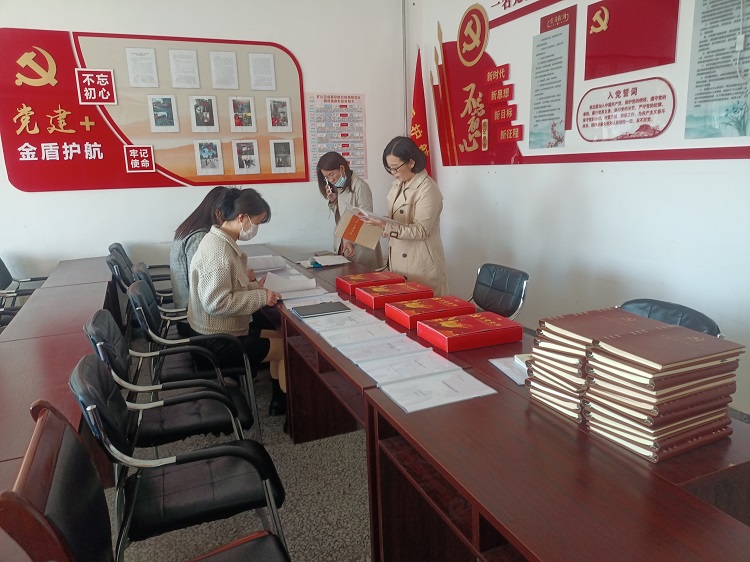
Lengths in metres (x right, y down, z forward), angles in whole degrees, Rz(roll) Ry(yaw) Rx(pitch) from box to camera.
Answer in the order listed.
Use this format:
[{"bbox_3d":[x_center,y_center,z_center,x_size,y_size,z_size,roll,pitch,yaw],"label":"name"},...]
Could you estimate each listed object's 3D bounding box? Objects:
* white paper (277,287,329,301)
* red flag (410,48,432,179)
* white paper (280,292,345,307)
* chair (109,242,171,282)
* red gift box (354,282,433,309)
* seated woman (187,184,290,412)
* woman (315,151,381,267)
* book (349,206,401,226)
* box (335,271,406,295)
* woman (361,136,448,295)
[{"bbox_3d":[-0.393,0.064,3.215,0.295,0.010,0.215,-7,12,-22],"label":"white paper"},{"bbox_3d":[0.465,-1.475,5.621,0.300,1.392,0.170,1,12,14],"label":"red flag"},{"bbox_3d":[-0.311,0.100,3.022,0.300,0.010,0.215,-7,12,-22],"label":"white paper"},{"bbox_3d":[-1.754,0.124,4.678,0.570,0.900,0.530,-7,12,-22],"label":"chair"},{"bbox_3d":[0.103,0.072,2.965,0.330,0.058,0.240,-7,12,-22],"label":"red gift box"},{"bbox_3d":[-0.728,0.192,3.106,0.550,1.294,0.460,-7,12,-22],"label":"seated woman"},{"bbox_3d":[-0.189,-0.225,4.541,0.440,1.499,0.440,-10,14,-35],"label":"woman"},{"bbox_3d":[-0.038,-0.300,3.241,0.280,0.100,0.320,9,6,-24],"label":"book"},{"bbox_3d":[-0.020,0.012,3.287,0.330,0.058,0.240,-7,12,-22],"label":"box"},{"bbox_3d":[0.188,-0.087,3.614,0.470,1.578,0.450,-9,13,-31],"label":"woman"}]

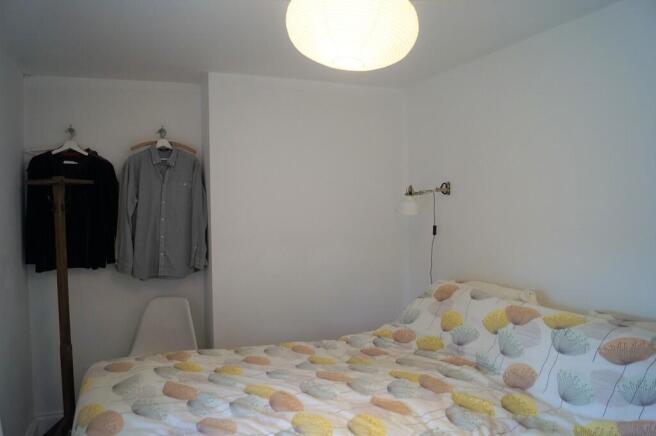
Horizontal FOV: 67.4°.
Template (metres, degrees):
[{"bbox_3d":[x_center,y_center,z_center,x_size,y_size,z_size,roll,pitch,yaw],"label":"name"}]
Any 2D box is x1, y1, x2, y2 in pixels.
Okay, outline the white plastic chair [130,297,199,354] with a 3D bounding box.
[{"bbox_3d":[-1.053,0.938,3.104,0.465,0.810,0.520,-1,2,-7],"label":"white plastic chair"}]

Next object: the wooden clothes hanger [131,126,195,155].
[{"bbox_3d":[-1.136,-0.535,3.394,0.430,0.200,0.035,-1,2,-23],"label":"wooden clothes hanger"}]

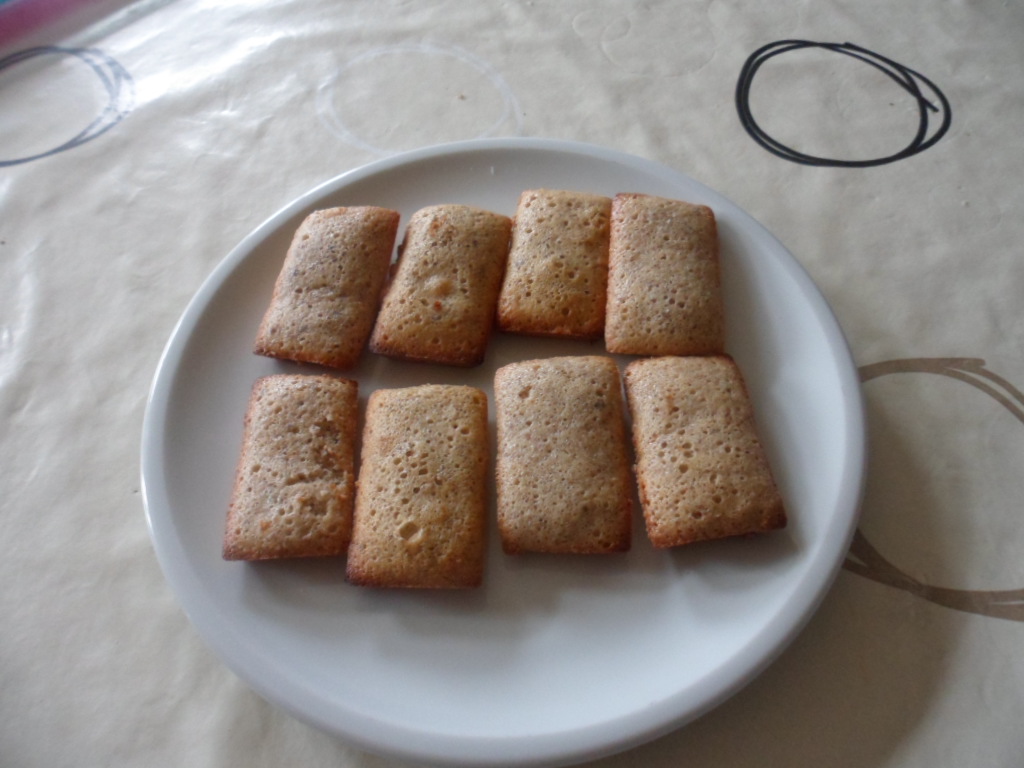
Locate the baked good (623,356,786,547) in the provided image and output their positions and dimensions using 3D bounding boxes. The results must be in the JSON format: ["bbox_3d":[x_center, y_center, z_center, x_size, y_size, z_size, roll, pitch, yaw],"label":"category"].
[{"bbox_3d":[0.071,0.024,0.297,0.047,0.016,0.078,-5,59,-3],"label":"baked good"}]

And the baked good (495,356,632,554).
[{"bbox_3d":[0.018,0.026,0.289,0.046,0.017,0.079,-2,59,1],"label":"baked good"}]

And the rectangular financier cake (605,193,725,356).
[{"bbox_3d":[0.065,-0.045,0.331,0.046,0.017,0.084,4,59,5],"label":"rectangular financier cake"}]

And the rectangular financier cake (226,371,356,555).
[{"bbox_3d":[-0.080,0.031,0.291,0.044,0.017,0.075,-3,59,1],"label":"rectangular financier cake"}]

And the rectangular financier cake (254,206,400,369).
[{"bbox_3d":[-0.080,-0.043,0.337,0.044,0.016,0.082,6,59,3],"label":"rectangular financier cake"}]

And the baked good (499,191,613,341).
[{"bbox_3d":[0.020,-0.052,0.336,0.044,0.017,0.079,4,59,5],"label":"baked good"}]

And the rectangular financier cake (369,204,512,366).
[{"bbox_3d":[-0.029,-0.043,0.333,0.046,0.017,0.081,6,60,6],"label":"rectangular financier cake"}]

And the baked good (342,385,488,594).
[{"bbox_3d":[-0.034,0.038,0.289,0.047,0.016,0.079,0,59,0],"label":"baked good"}]

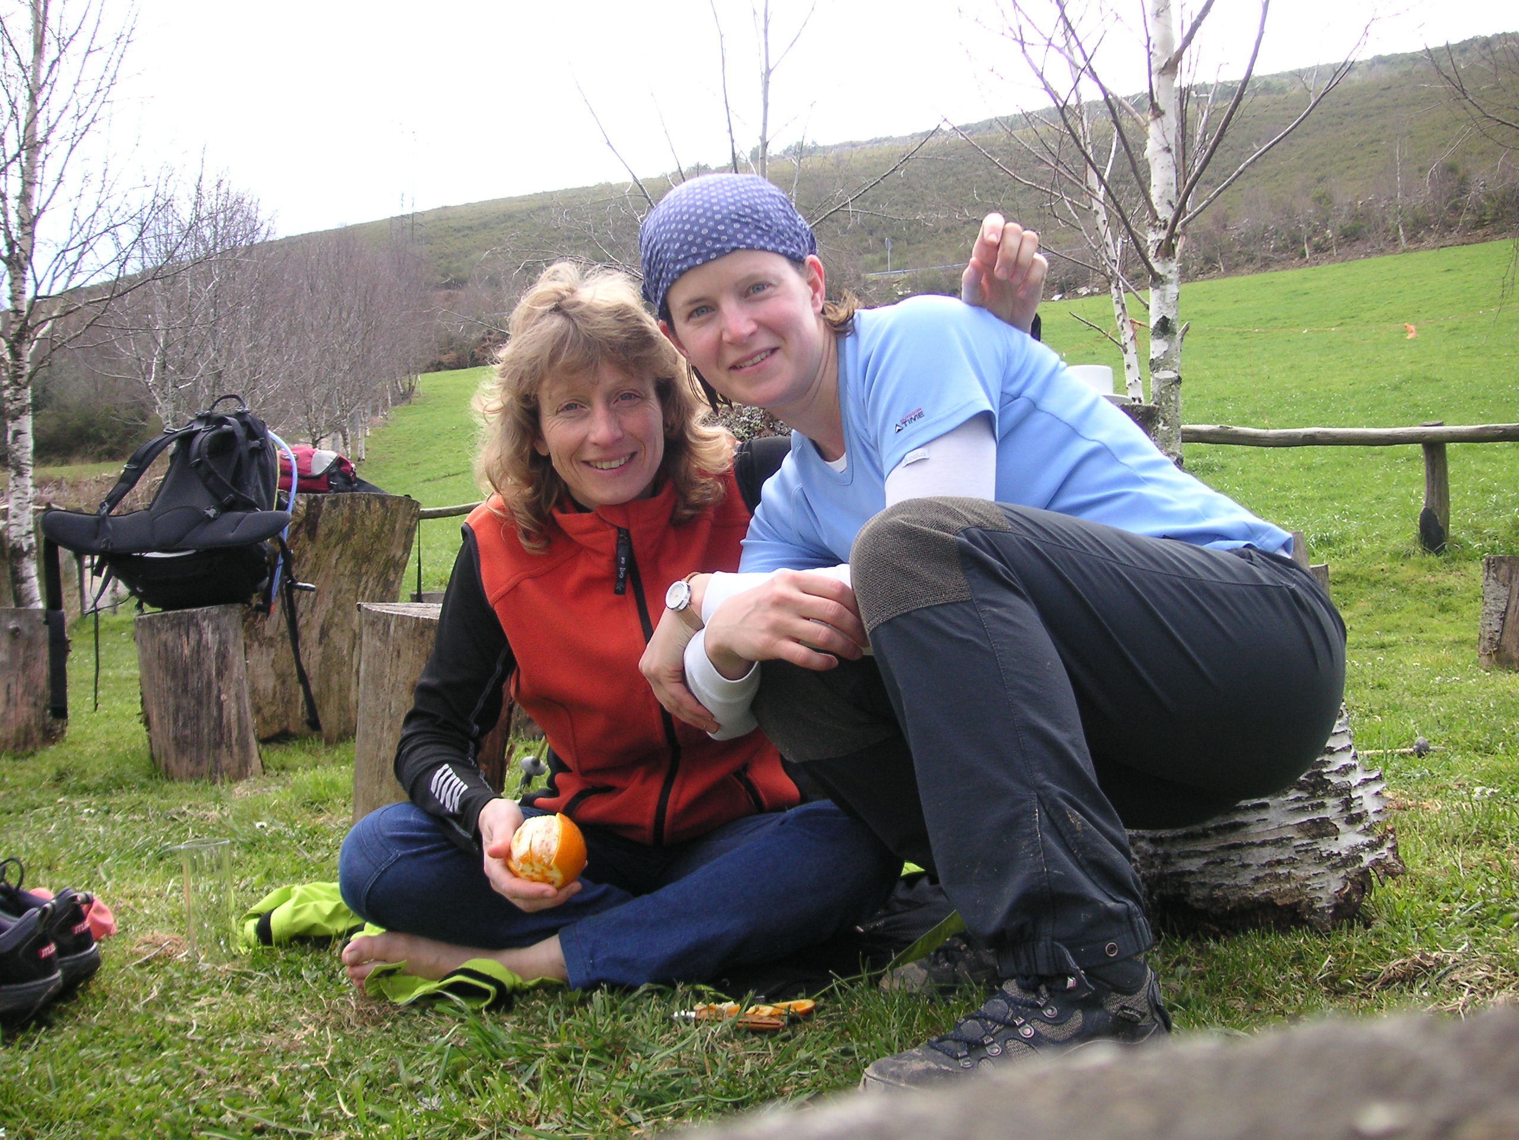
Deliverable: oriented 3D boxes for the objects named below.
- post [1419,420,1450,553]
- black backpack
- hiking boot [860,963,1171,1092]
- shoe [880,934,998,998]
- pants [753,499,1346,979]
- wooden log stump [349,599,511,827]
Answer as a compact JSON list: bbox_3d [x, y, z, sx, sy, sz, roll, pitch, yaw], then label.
[{"bbox_3d":[3.538,-0.435,8.500,0.130,0.690,0.130,0,-2,0],"label":"post"},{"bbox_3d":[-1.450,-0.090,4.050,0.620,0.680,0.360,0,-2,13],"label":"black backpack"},{"bbox_3d":[0.232,0.385,1.440,0.290,0.125,0.110,1,-2,-21],"label":"hiking boot"},{"bbox_3d":[0.260,0.402,1.770,0.295,0.125,0.110,1,-2,-29],"label":"shoe"},{"bbox_3d":[0.308,0.150,1.630,0.580,0.430,0.430,1,-2,-22],"label":"pants"},{"bbox_3d":[-0.628,0.284,3.120,0.300,0.420,0.300,0,-2,0],"label":"wooden log stump"}]

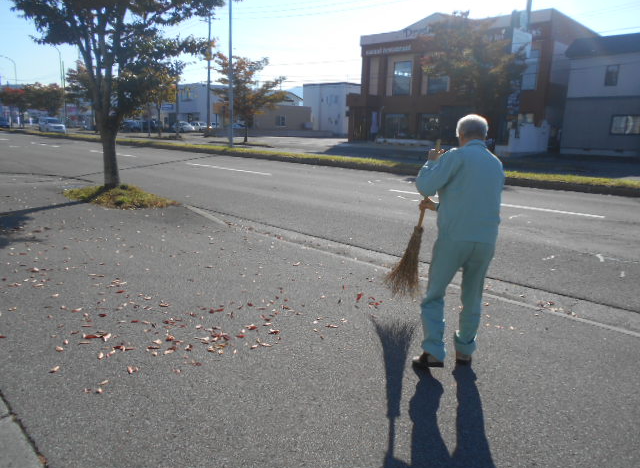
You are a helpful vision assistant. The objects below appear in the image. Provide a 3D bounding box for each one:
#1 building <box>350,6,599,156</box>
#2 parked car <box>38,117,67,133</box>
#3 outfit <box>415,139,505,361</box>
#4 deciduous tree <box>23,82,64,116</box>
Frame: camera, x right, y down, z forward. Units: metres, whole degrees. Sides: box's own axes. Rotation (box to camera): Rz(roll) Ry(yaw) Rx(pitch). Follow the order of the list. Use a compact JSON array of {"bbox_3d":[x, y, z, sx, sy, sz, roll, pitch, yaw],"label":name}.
[{"bbox_3d":[11.248,-9.893,33.497,13.200,7.200,11.000,12,18,41],"label":"building"},{"bbox_3d":[-30.671,-12.302,55.149,4.400,1.780,1.750,12,18,41],"label":"parked car"},{"bbox_3d":[0.901,0.133,3.135,0.490,1.460,0.420,-3,14,-11],"label":"outfit"},{"bbox_3d":[-36.007,-16.647,62.409,4.800,6.200,4.800,12,18,41],"label":"deciduous tree"}]

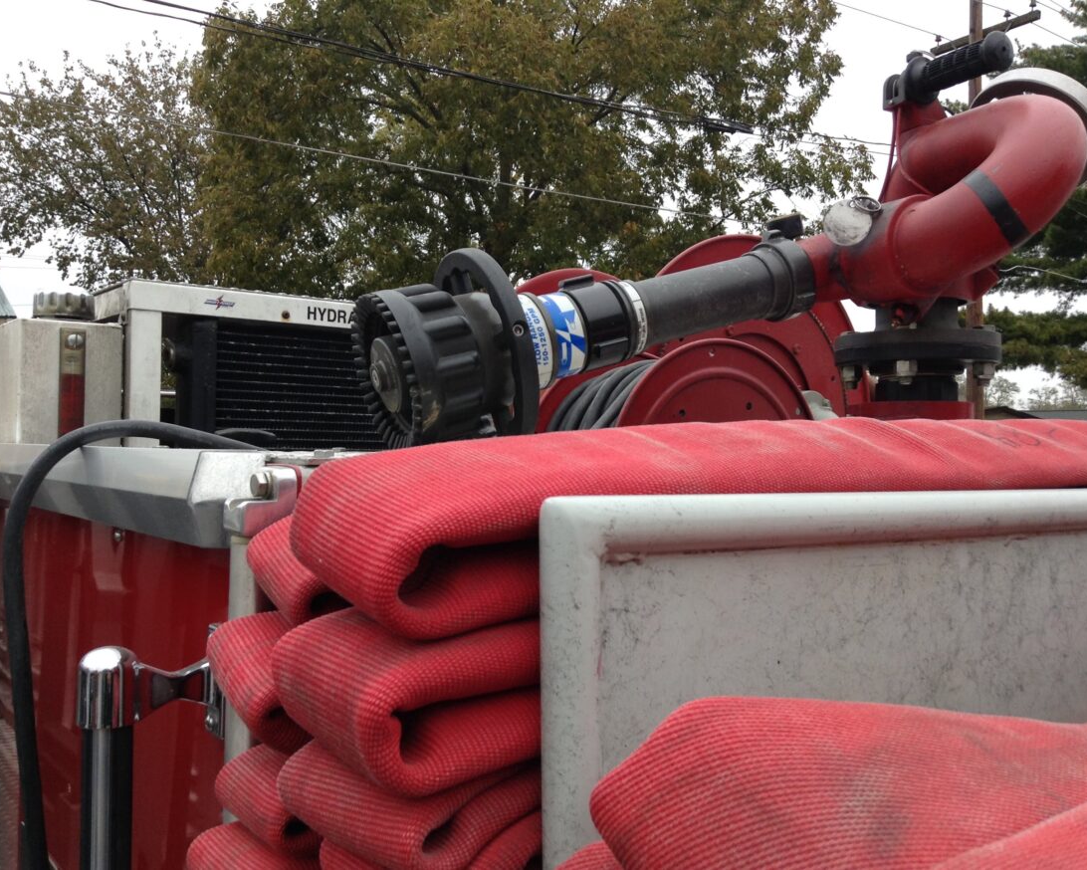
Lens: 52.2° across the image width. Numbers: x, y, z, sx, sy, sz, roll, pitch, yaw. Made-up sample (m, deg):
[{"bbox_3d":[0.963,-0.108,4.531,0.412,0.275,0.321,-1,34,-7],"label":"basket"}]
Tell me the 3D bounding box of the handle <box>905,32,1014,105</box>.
[{"bbox_3d":[0.484,-0.430,1.285,0.052,0.052,0.128,1,-1,-25],"label":"handle"}]

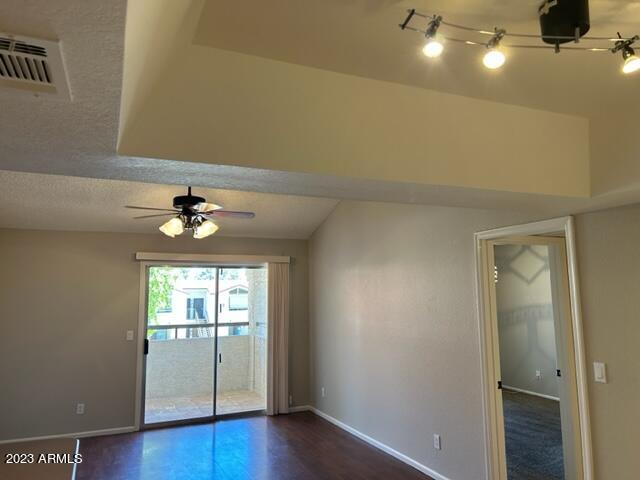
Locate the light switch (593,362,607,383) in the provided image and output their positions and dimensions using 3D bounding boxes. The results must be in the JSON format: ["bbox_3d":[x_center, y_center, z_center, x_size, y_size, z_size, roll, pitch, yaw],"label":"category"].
[{"bbox_3d":[1.652,0.784,2.836,0.011,0.114,0.072,2,-7,-23],"label":"light switch"}]

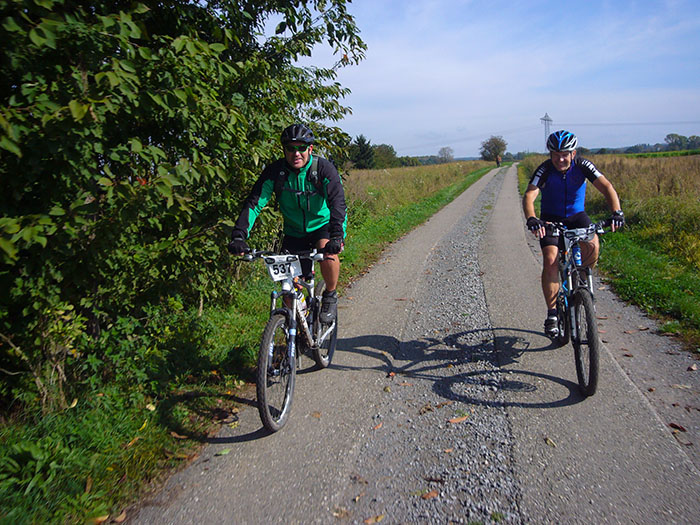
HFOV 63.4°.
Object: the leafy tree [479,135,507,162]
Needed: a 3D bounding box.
[{"bbox_3d":[23.154,-18.280,92.000,4.700,5.000,4.700,1,10,14],"label":"leafy tree"}]

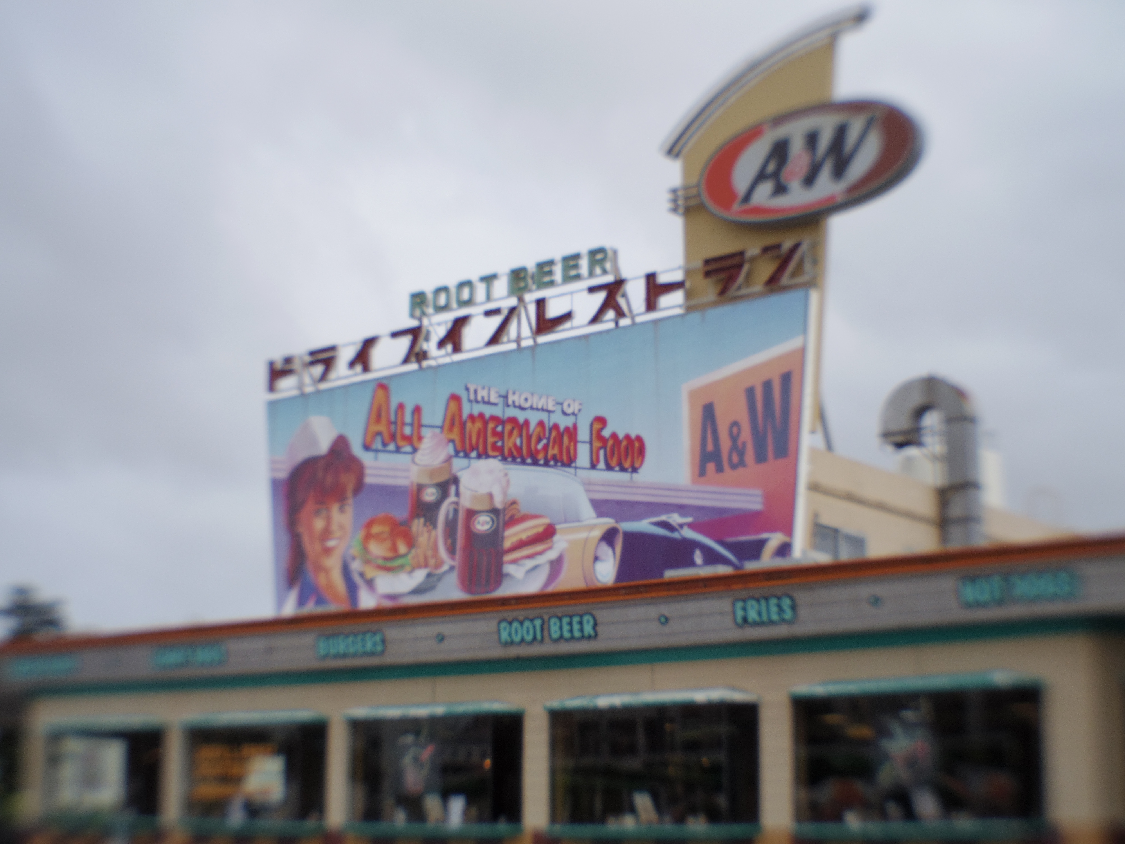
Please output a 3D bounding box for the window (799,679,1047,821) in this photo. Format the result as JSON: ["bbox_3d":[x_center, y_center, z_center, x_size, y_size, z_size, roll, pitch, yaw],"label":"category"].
[{"bbox_3d":[3.287,3.112,16.131,2.504,1.286,0.150,-10,-16,36],"label":"window"}]

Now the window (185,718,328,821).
[{"bbox_3d":[-3.875,4.326,21.497,2.504,1.286,0.150,-10,-16,36],"label":"window"}]

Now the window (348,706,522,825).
[{"bbox_3d":[-1.493,3.937,19.708,2.504,1.286,0.150,-10,-16,36],"label":"window"}]

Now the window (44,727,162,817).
[{"bbox_3d":[-6.230,4.704,23.286,2.504,1.286,0.150,-10,-16,36],"label":"window"}]

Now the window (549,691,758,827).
[{"bbox_3d":[0.905,3.533,17.919,2.504,1.286,0.150,-10,-16,36],"label":"window"}]

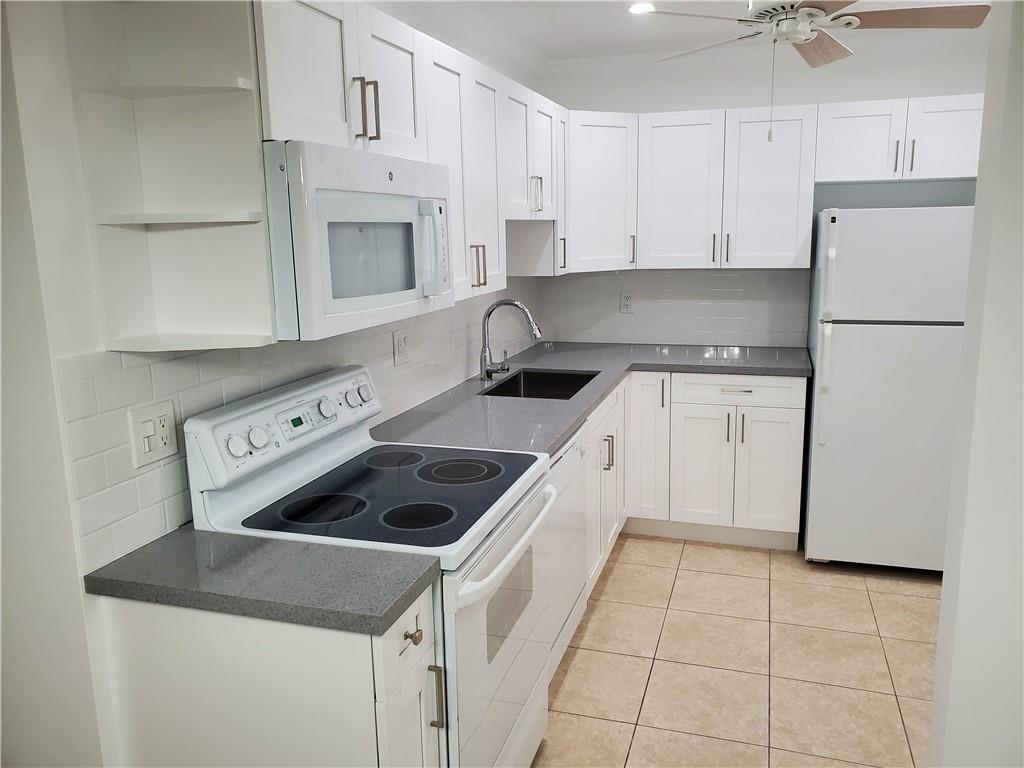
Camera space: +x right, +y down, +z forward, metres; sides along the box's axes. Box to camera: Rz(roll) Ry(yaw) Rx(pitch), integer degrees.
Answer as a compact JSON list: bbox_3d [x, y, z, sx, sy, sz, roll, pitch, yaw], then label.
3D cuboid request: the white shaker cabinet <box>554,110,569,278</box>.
[{"bbox_3d":[0.074,-0.893,3.615,0.327,0.758,0.253,2,12,18],"label":"white shaker cabinet"}]

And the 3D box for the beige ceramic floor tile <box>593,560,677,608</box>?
[{"bbox_3d":[0.536,0.905,3.485,0.389,0.010,0.400,2,12,18],"label":"beige ceramic floor tile"}]

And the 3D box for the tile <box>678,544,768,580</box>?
[{"bbox_3d":[1.038,0.843,3.727,0.405,0.010,0.402,2,12,18],"label":"tile"}]

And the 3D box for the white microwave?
[{"bbox_3d":[-0.462,-0.354,1.909,0.420,0.395,0.755,2,12,18],"label":"white microwave"}]

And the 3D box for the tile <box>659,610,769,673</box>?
[{"bbox_3d":[0.787,0.998,2.984,0.405,0.010,0.402,2,12,18],"label":"tile"}]

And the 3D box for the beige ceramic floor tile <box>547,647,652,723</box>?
[{"bbox_3d":[0.283,1.060,2.736,0.389,0.010,0.401,2,12,18],"label":"beige ceramic floor tile"}]

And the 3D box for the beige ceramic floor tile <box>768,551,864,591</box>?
[{"bbox_3d":[1.425,0.859,3.599,0.405,0.010,0.402,2,12,18],"label":"beige ceramic floor tile"}]

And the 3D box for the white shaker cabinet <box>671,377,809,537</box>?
[{"bbox_3d":[1.174,0.269,3.998,0.613,0.758,0.629,2,12,18],"label":"white shaker cabinet"}]

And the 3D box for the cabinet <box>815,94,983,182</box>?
[{"bbox_3d":[1.812,-1.128,3.592,0.748,0.343,0.340,2,12,18],"label":"cabinet"}]

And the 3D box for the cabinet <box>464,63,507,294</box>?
[{"bbox_3d":[-0.239,-0.706,2.729,0.334,0.754,0.332,2,12,18],"label":"cabinet"}]

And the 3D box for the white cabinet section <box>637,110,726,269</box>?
[{"bbox_3d":[0.887,-0.984,3.979,0.419,0.756,0.338,2,11,18],"label":"white cabinet section"}]

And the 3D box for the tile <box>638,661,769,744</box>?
[{"bbox_3d":[0.661,1.076,2.613,0.405,0.010,0.402,2,12,18],"label":"tile"}]

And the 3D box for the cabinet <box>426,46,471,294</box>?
[{"bbox_3d":[-0.344,-0.641,2.420,0.334,0.754,0.333,2,12,18],"label":"cabinet"}]

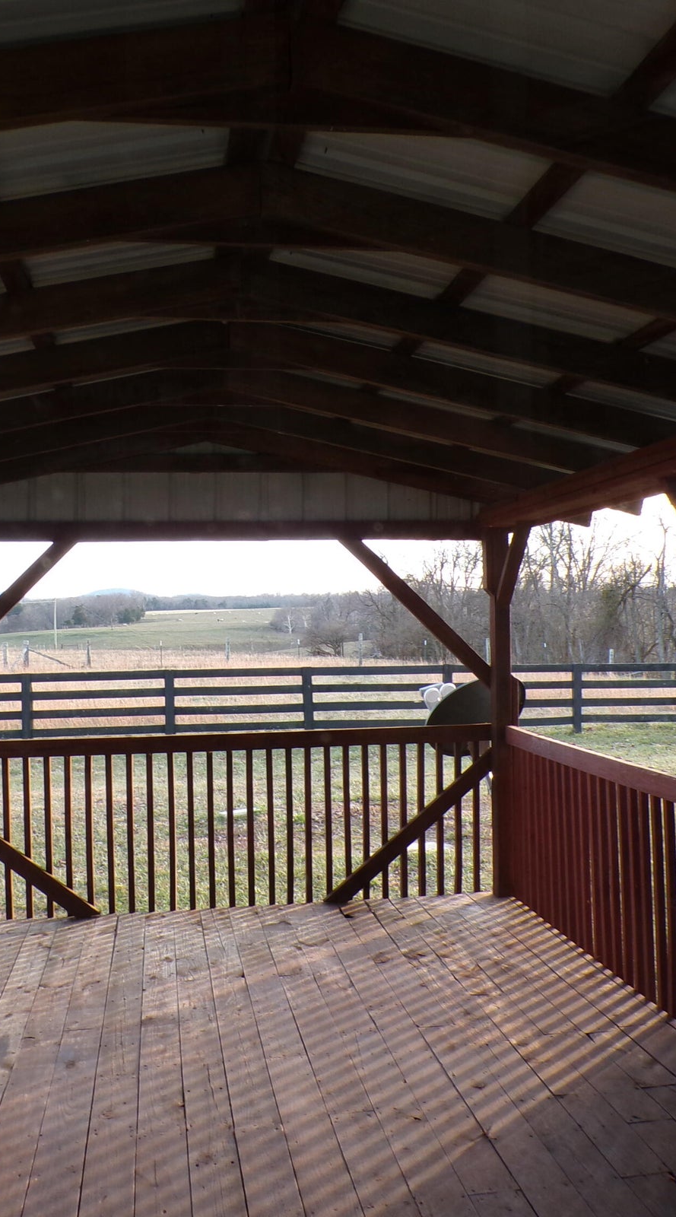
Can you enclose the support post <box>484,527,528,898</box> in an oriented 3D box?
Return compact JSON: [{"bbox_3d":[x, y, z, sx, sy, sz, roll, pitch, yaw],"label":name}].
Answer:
[{"bbox_3d":[0.906,0.559,5.851,0.160,1.959,0.580,-1,-1,-9],"label":"support post"}]

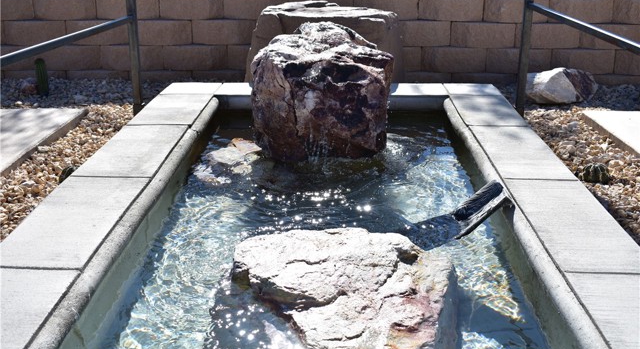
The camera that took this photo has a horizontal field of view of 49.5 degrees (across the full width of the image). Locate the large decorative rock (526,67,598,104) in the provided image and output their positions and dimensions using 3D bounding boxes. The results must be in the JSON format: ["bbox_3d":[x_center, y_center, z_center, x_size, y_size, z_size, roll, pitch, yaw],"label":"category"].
[{"bbox_3d":[1.474,-0.528,4.231,0.427,0.204,0.281,1,20,2],"label":"large decorative rock"}]

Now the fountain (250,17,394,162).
[{"bbox_3d":[0.011,-0.438,3.727,0.737,0.718,0.563,1,20,2],"label":"fountain"}]

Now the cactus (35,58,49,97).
[{"bbox_3d":[-1.716,-0.591,4.281,0.068,0.242,0.068,1,20,2],"label":"cactus"}]

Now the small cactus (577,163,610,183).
[{"bbox_3d":[1.155,0.000,2.895,0.115,0.083,0.115,1,20,2],"label":"small cactus"}]

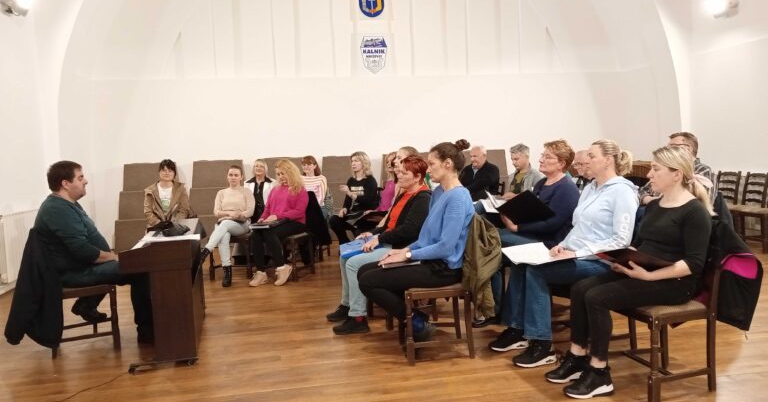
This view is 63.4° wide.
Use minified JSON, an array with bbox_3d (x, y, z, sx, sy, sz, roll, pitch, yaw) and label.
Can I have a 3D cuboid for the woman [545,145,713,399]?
[{"bbox_3d":[1.276,0.358,3.304,0.750,1.280,0.520,-4,5,-15],"label":"woman"}]

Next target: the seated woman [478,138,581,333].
[{"bbox_3d":[1.047,0.234,4.642,0.820,1.330,0.530,-4,5,-13],"label":"seated woman"}]

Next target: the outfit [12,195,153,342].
[{"bbox_3d":[-2.095,0.477,4.473,0.900,1.080,0.600,-4,5,-18],"label":"outfit"}]

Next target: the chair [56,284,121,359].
[{"bbox_3d":[-2.177,0.618,4.444,0.470,0.880,0.440,-5,5,-24],"label":"chair"}]

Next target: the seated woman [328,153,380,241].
[{"bbox_3d":[-0.364,0.143,6.993,0.800,1.340,0.520,-6,5,-44],"label":"seated woman"}]

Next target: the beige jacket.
[{"bbox_3d":[-2.437,0.121,7.056,0.540,0.660,0.380,-4,4,-14],"label":"beige jacket"}]

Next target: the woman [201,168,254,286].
[{"bbox_3d":[-1.700,0.254,6.896,0.560,1.250,0.850,-3,4,0],"label":"woman"}]

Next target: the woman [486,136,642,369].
[{"bbox_3d":[1.104,0.297,3.931,0.920,1.300,0.520,-4,4,-15],"label":"woman"}]

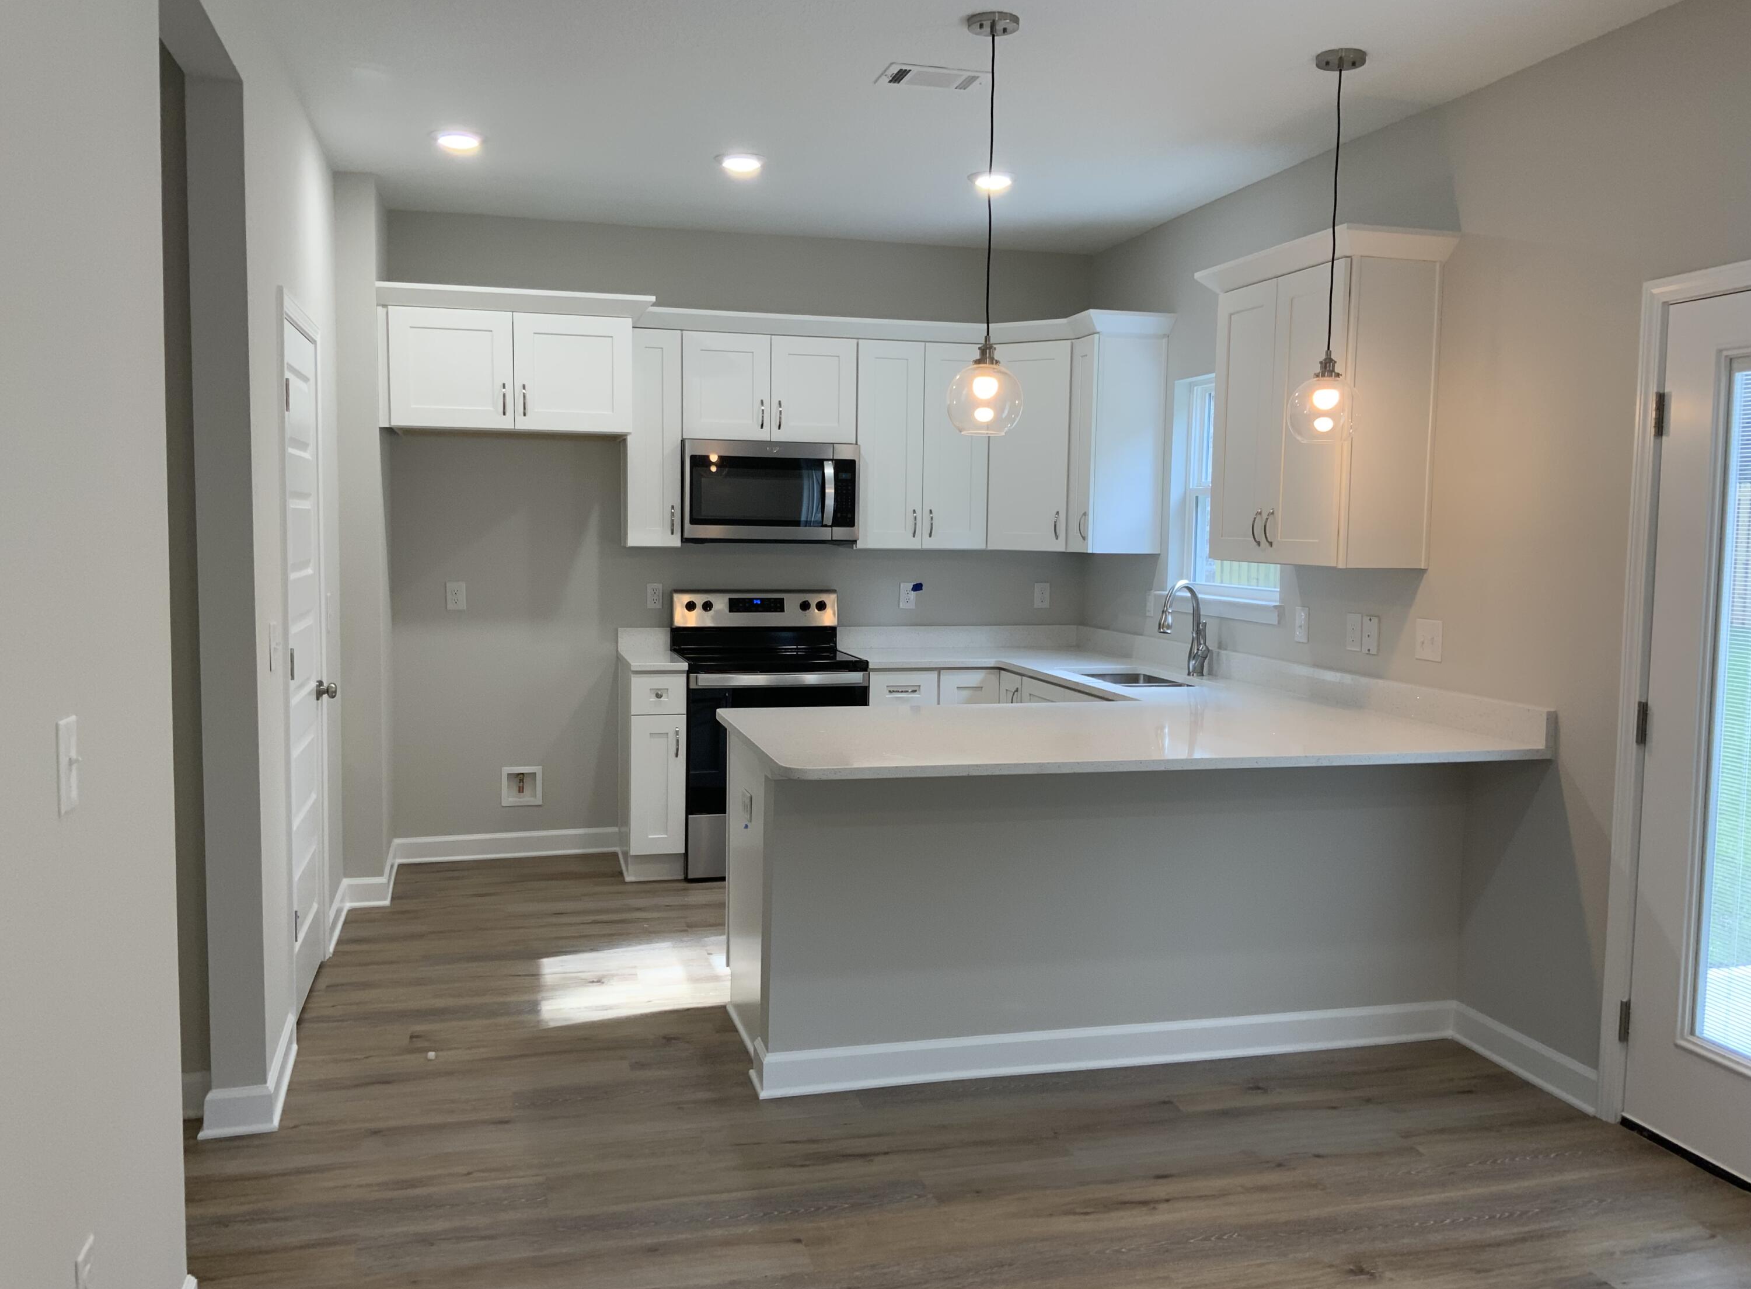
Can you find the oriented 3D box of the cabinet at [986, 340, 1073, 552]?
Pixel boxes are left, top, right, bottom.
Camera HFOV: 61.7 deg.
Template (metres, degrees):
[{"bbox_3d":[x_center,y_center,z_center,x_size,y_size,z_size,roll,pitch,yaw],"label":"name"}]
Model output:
[{"bbox_3d":[0.679,-0.866,6.458,0.389,0.906,0.025,3,5,30],"label":"cabinet"}]

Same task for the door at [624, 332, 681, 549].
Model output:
[{"bbox_3d":[-0.931,-0.863,6.183,0.231,0.904,0.030,-1,5,-15],"label":"door"}]

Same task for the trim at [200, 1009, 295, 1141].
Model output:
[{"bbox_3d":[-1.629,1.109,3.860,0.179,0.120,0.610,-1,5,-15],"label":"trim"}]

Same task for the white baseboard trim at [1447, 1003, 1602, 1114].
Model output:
[{"bbox_3d":[1.785,1.130,4.055,0.025,0.112,0.600,0,5,-15],"label":"white baseboard trim"}]

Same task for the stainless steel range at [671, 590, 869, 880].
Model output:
[{"bbox_3d":[-0.471,0.372,6.399,0.757,1.186,0.640,-1,5,-15],"label":"stainless steel range"}]

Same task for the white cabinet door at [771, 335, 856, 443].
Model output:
[{"bbox_3d":[-0.265,-1.098,6.340,0.378,0.447,0.025,0,5,-15],"label":"white cabinet door"}]

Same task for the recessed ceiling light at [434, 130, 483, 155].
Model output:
[{"bbox_3d":[-1.410,-1.694,4.952,0.177,0.025,0.177,-1,5,-15],"label":"recessed ceiling light"}]

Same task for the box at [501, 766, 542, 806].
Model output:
[{"bbox_3d":[-1.562,0.626,6.495,0.168,0.180,0.080,-1,5,-15],"label":"box"}]

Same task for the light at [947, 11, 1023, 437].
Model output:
[{"bbox_3d":[0.293,-1.059,3.727,0.200,1.035,0.200,1,5,0],"label":"light"}]

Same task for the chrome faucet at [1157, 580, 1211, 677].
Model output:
[{"bbox_3d":[1.195,-0.057,5.676,0.225,0.370,0.080,-3,6,-36],"label":"chrome faucet"}]

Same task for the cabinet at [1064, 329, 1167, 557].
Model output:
[{"bbox_3d":[1.034,-0.847,6.284,0.332,0.906,0.230,0,5,-15],"label":"cabinet"}]

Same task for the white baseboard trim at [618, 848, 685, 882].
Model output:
[{"bbox_3d":[-0.916,0.927,6.115,0.245,0.110,0.030,0,5,-15],"label":"white baseboard trim"}]

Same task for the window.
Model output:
[{"bbox_3d":[1.382,-0.586,5.729,0.120,0.950,0.920,0,5,-15],"label":"window"}]

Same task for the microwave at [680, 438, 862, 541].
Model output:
[{"bbox_3d":[-0.485,-0.661,6.444,0.760,0.433,0.410,0,5,-15],"label":"microwave"}]

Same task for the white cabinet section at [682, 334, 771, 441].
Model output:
[{"bbox_3d":[-0.634,-1.095,6.244,0.378,0.447,0.025,0,5,-15],"label":"white cabinet section"}]

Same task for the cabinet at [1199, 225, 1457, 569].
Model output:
[{"bbox_3d":[1.410,-0.755,4.752,0.372,0.985,0.944,0,5,-15],"label":"cabinet"}]

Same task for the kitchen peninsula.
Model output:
[{"bbox_3d":[0.654,0.657,4.318,2.105,1.000,1.213,-1,5,-15],"label":"kitchen peninsula"}]

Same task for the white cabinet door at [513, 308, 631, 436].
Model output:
[{"bbox_3d":[-1.187,-1.063,5.772,0.453,0.447,0.025,0,5,-15],"label":"white cabinet door"}]

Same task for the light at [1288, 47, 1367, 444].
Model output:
[{"bbox_3d":[1.245,-1.071,3.993,0.200,1.032,0.200,-1,5,-15],"label":"light"}]

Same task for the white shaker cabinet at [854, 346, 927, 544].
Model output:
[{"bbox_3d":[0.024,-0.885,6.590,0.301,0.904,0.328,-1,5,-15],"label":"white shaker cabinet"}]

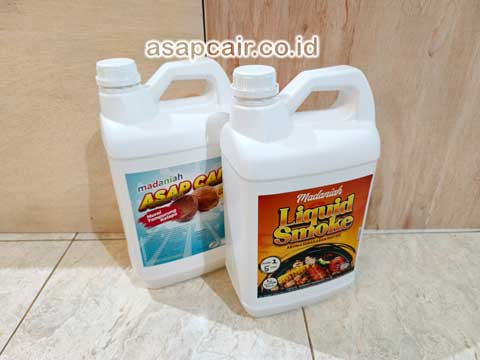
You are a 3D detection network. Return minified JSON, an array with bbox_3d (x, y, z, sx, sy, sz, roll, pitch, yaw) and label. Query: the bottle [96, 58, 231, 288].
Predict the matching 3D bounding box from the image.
[{"bbox_3d":[-0.096,-0.014,0.488,0.184,0.321,0.130,-13,31,-21],"label":"bottle"}]

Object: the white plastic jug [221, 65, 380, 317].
[{"bbox_3d":[0.075,0.012,0.436,0.184,0.321,0.130,-10,30,-16],"label":"white plastic jug"}]

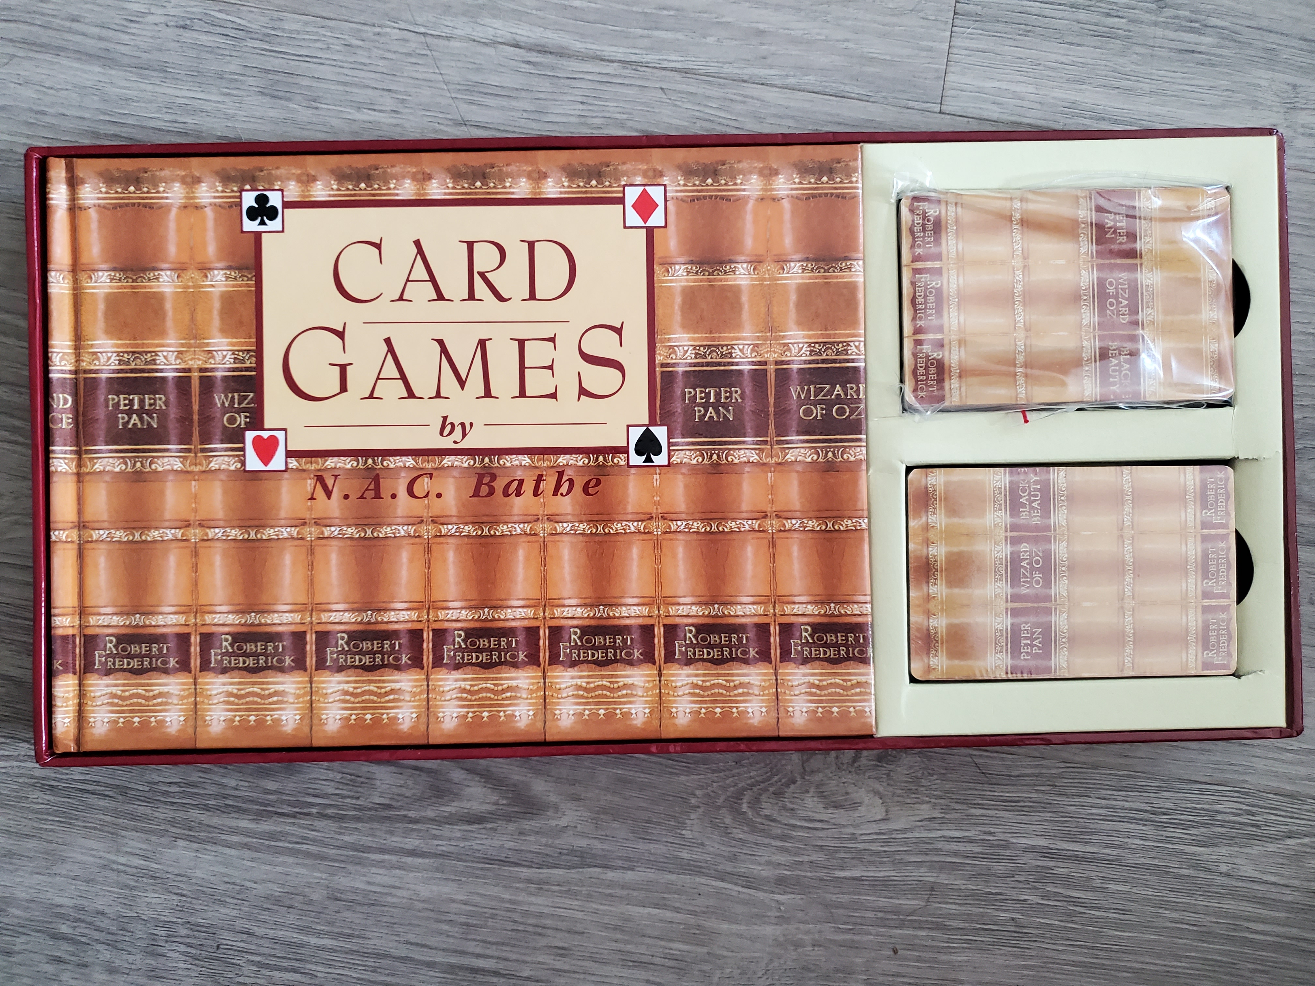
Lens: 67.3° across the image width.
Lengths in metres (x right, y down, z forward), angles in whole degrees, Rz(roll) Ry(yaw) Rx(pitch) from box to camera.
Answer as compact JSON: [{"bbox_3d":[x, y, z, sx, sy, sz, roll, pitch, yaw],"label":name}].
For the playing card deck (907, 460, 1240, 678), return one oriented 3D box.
[{"bbox_3d":[0.112,0.022,0.275,0.088,0.016,0.058,-1,89,-1],"label":"playing card deck"}]

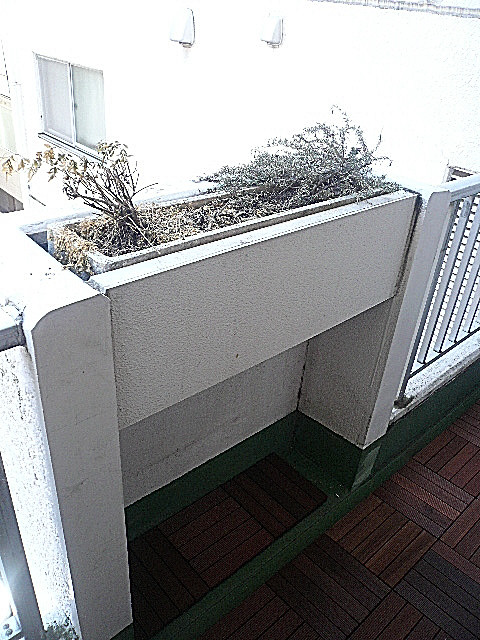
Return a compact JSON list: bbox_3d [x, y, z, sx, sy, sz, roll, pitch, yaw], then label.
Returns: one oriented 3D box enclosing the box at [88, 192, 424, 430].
[{"bbox_3d":[0.041,-0.122,1.384,1.013,0.335,0.275,-22,39,-37],"label":"box"}]

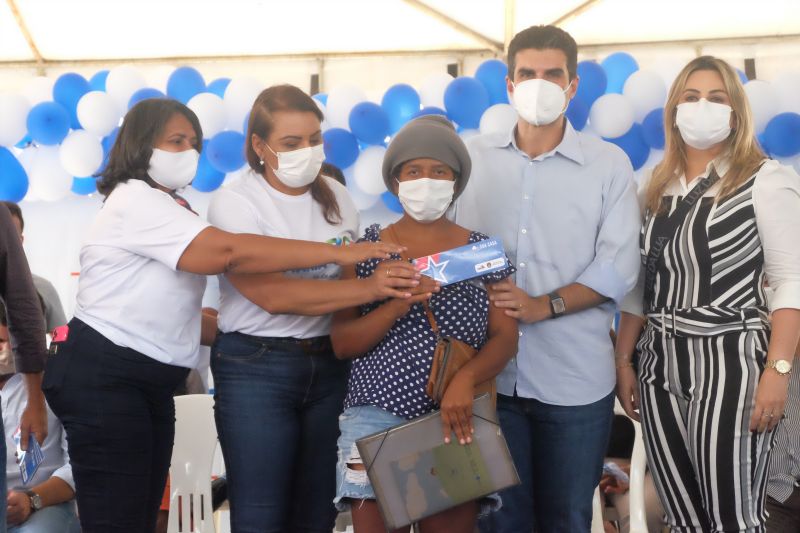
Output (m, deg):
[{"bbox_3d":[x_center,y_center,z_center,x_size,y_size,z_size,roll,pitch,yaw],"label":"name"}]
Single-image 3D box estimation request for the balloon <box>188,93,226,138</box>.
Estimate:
[{"bbox_3d":[-0.825,-0.648,7.176,0.183,0.198,0.201,0,-4,0],"label":"balloon"}]

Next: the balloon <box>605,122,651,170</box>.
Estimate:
[{"bbox_3d":[0.958,-0.510,7.019,0.194,0.211,0.203,0,-4,0],"label":"balloon"}]

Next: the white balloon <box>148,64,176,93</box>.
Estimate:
[{"bbox_3d":[-1.070,-0.787,7.411,0.187,0.213,0.187,0,-4,0],"label":"white balloon"}]

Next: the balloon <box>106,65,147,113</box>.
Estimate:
[{"bbox_3d":[-1.197,-0.773,7.295,0.182,0.219,0.191,0,-4,0],"label":"balloon"}]

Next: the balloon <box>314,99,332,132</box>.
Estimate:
[{"bbox_3d":[-0.435,-0.688,7.750,0.205,0.214,0.220,-1,-3,0],"label":"balloon"}]

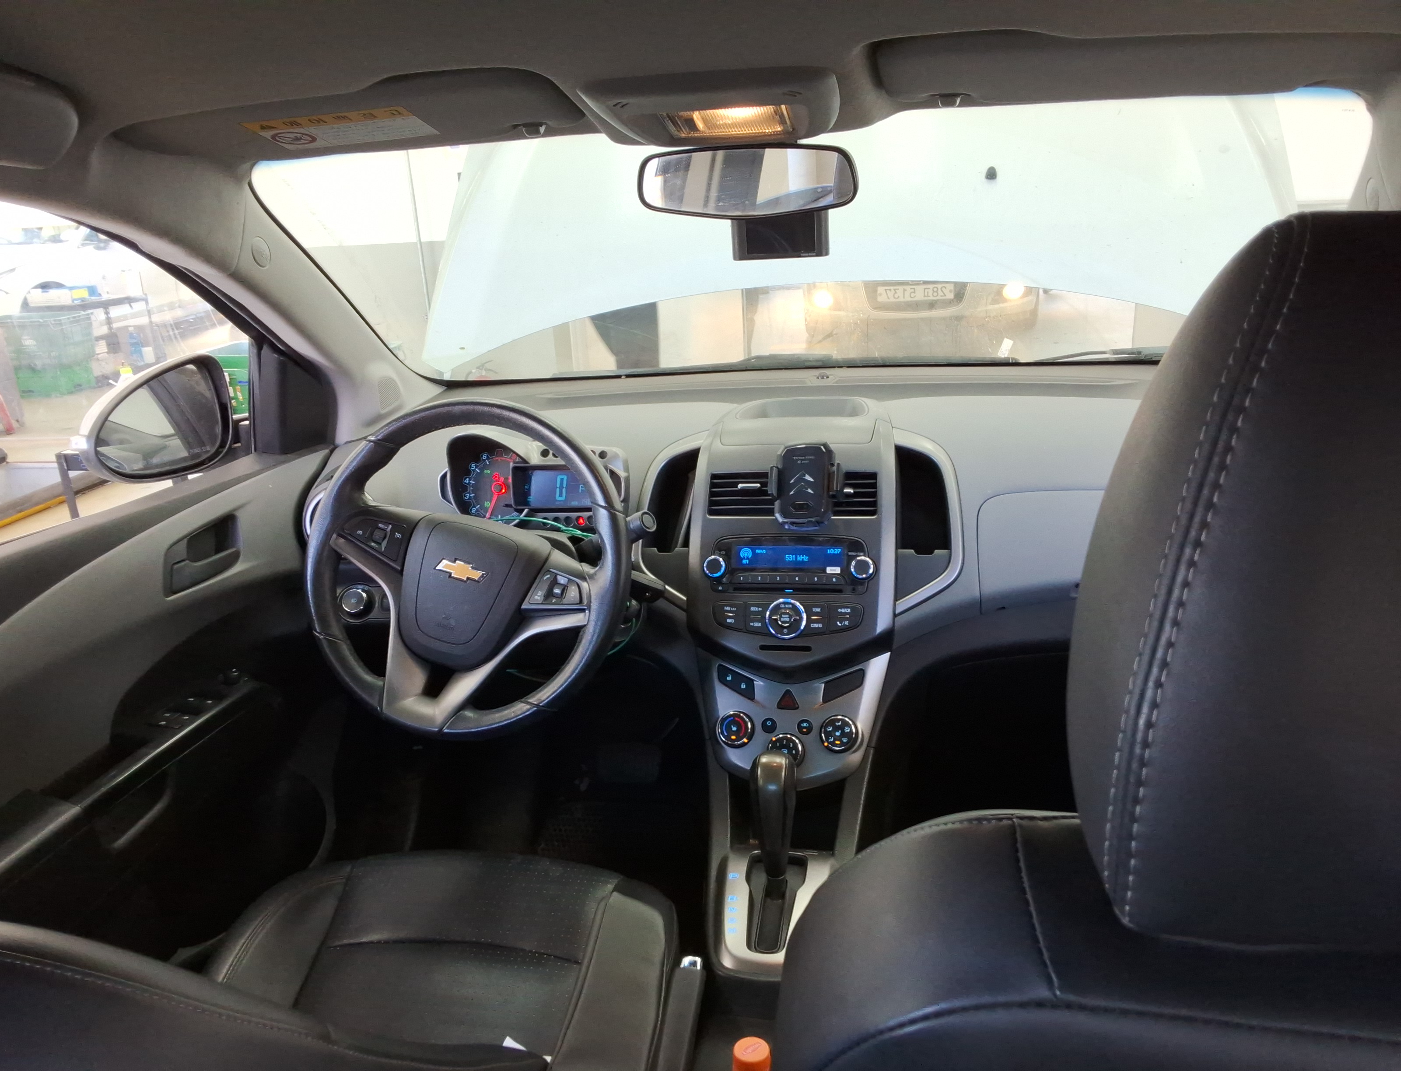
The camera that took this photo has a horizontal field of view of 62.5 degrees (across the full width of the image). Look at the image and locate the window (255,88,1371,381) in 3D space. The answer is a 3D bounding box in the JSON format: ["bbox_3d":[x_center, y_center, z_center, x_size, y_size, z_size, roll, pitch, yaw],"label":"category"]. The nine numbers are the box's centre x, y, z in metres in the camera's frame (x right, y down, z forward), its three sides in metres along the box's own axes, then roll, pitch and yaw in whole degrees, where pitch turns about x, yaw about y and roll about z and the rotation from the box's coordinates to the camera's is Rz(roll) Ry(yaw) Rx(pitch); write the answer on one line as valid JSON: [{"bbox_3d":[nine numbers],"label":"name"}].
[{"bbox_3d":[0.117,-0.325,1.390,1.220,0.110,0.660,0,-12,12],"label":"window"}]

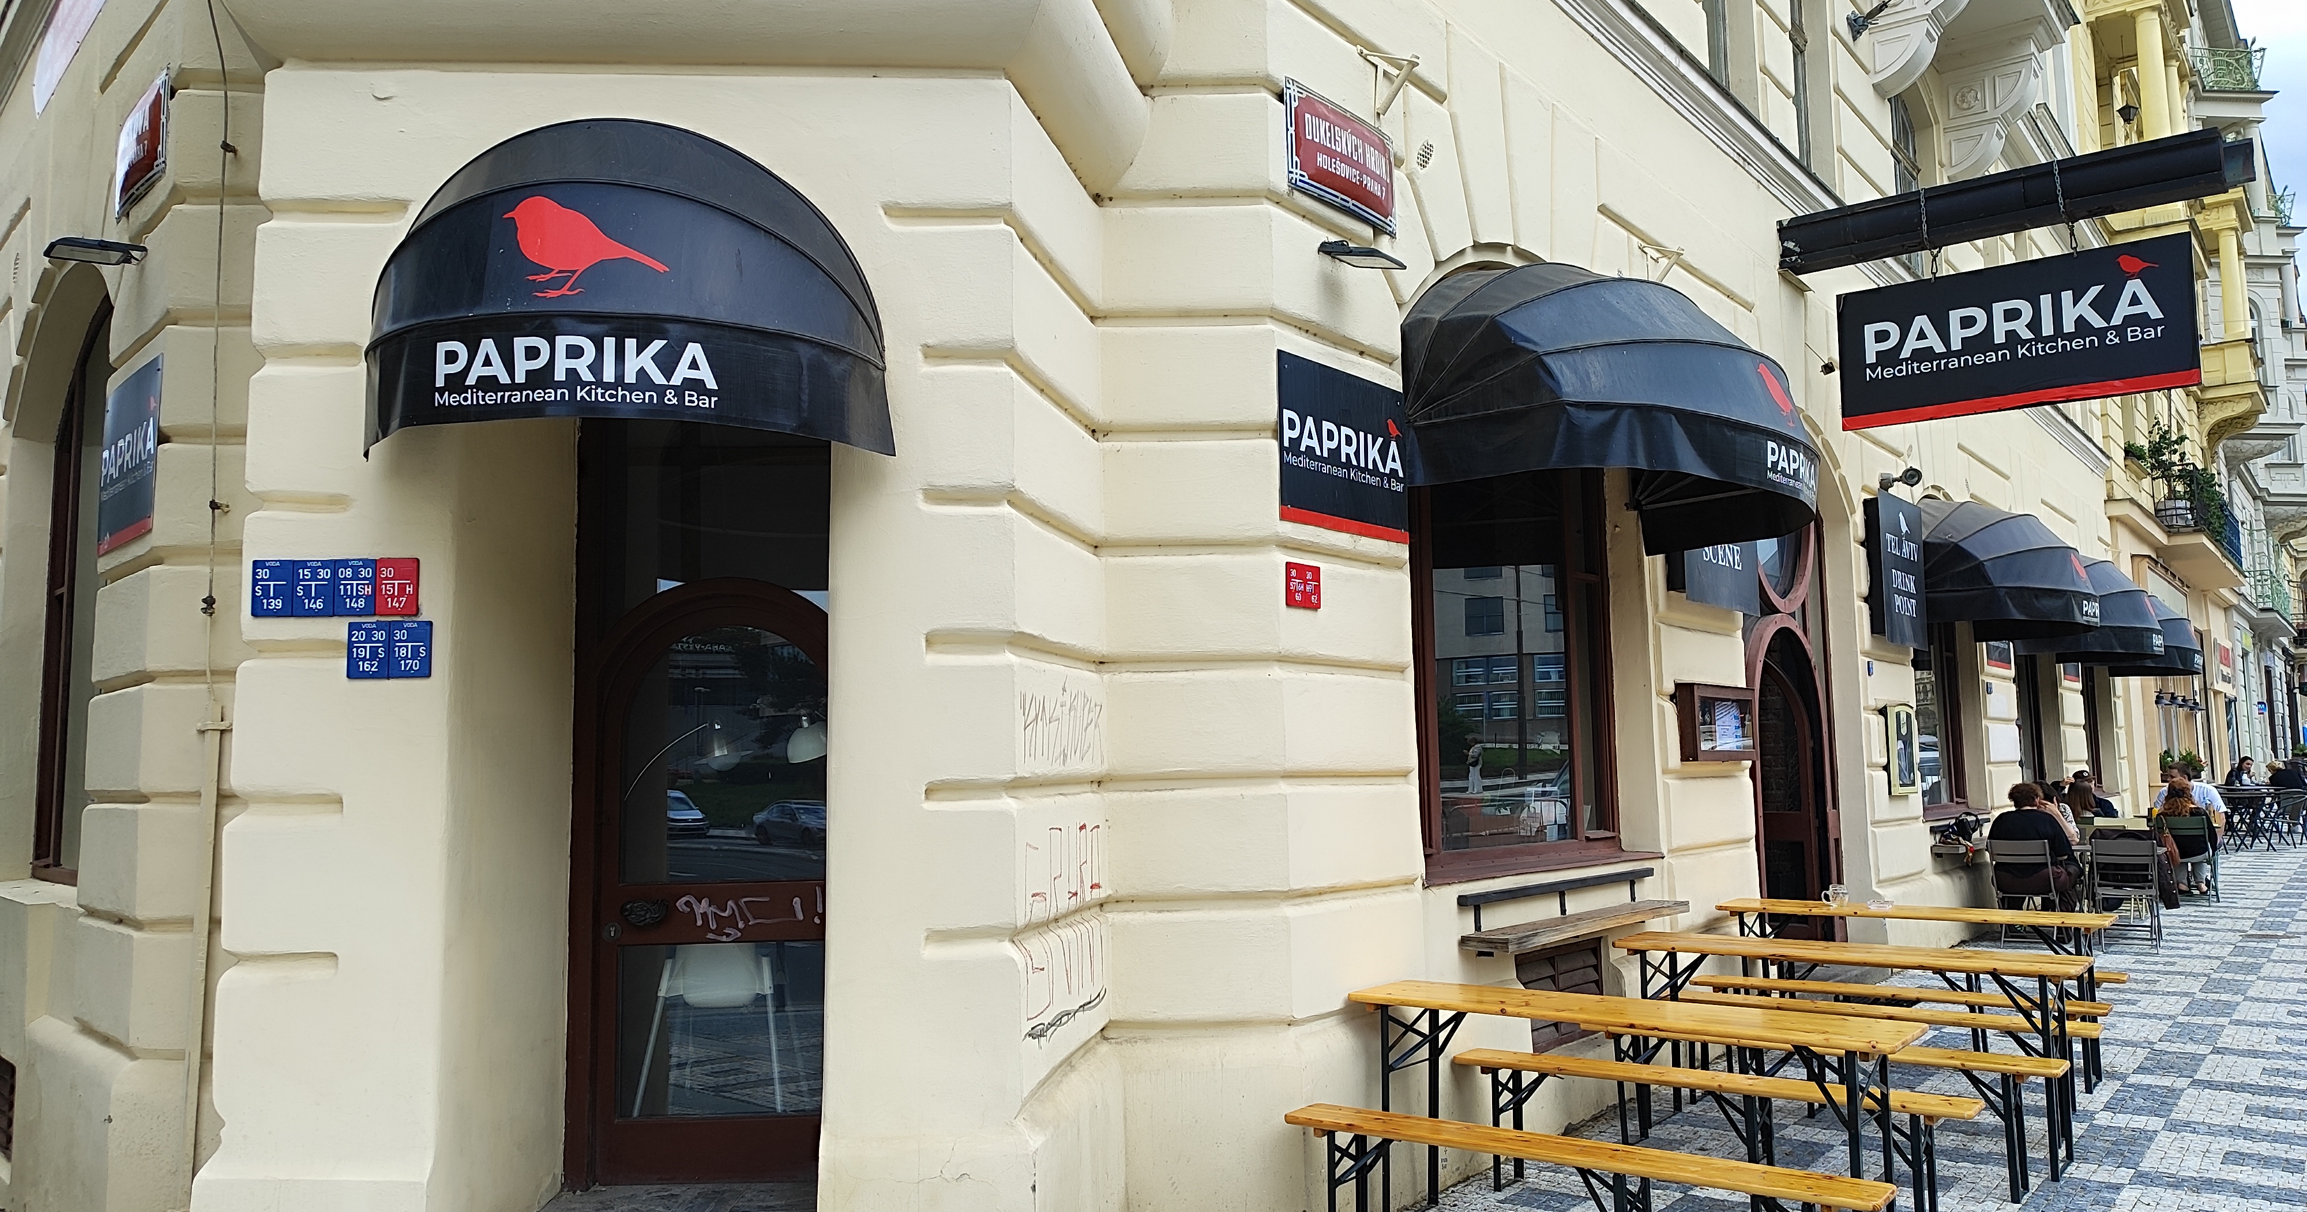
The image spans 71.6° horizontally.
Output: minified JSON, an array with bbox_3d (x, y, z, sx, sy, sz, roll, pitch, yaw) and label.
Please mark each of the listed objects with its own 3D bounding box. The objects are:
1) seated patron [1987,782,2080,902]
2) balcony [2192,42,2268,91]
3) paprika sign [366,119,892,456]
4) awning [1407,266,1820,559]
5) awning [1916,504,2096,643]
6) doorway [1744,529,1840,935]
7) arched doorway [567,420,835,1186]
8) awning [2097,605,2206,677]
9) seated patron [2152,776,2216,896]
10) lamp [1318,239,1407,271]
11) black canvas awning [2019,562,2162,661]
[{"bbox_3d":[7.209,2.093,13.059,0.634,1.287,0.792,-5,-7,37],"label":"seated patron"},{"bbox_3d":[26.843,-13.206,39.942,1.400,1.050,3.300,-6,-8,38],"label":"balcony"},{"bbox_3d":[-1.374,-0.881,4.018,1.386,0.941,0.564,0,-5,-4],"label":"paprika sign"},{"bbox_3d":[2.148,-0.955,6.819,1.089,1.148,2.495,-5,-7,37],"label":"awning"},{"bbox_3d":[7.138,-0.371,13.284,1.089,1.148,2.475,-5,-7,37],"label":"awning"},{"bbox_3d":[4.125,0.739,10.414,0.396,3.168,2.128,-5,-7,37],"label":"doorway"},{"bbox_3d":[-1.447,0.548,5.500,1.060,2.800,0.250,-1,-6,-3],"label":"arched doorway"},{"bbox_3d":[12.272,0.273,19.786,1.080,1.200,2.350,-6,-8,38],"label":"awning"},{"bbox_3d":[10.578,2.373,16.326,0.515,1.257,0.842,-5,-7,37],"label":"seated patron"},{"bbox_3d":[0.745,-1.257,5.764,0.280,0.080,0.180,-6,-8,38],"label":"lamp"},{"bbox_3d":[9.848,-0.026,16.791,1.089,1.148,2.475,-5,-7,37],"label":"black canvas awning"}]

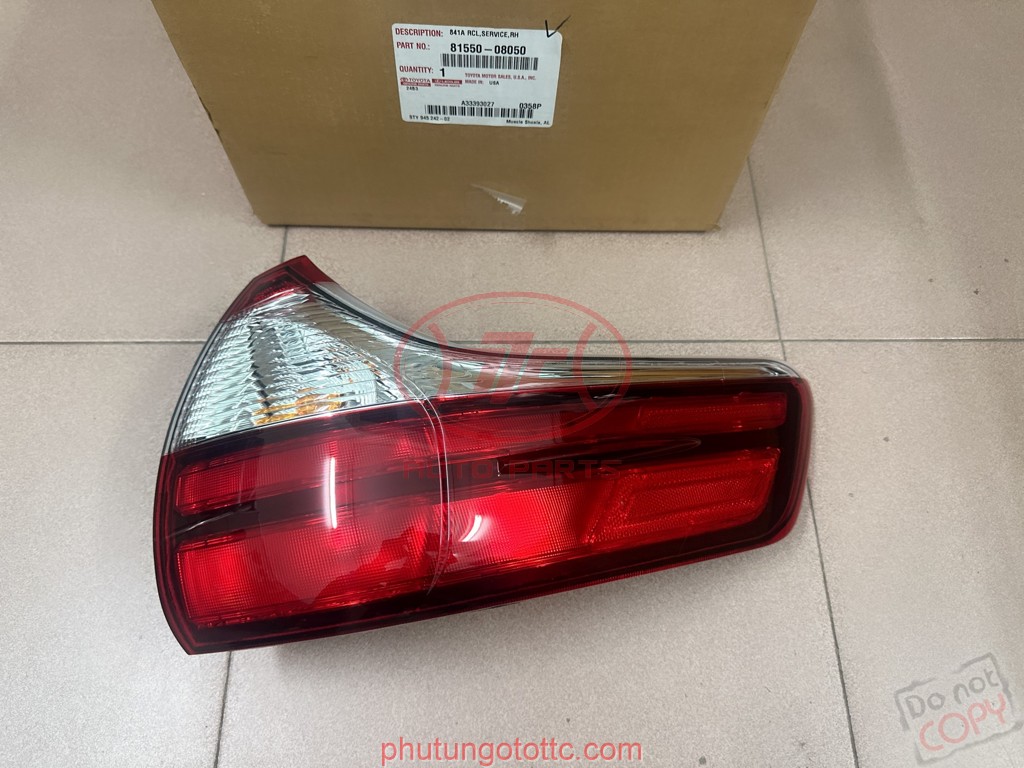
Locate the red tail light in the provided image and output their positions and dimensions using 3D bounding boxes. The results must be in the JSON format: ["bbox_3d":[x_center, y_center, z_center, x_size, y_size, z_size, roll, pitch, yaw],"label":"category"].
[{"bbox_3d":[-0.002,0.025,0.450,0.427,0.160,0.262,-2,68,-2],"label":"red tail light"}]

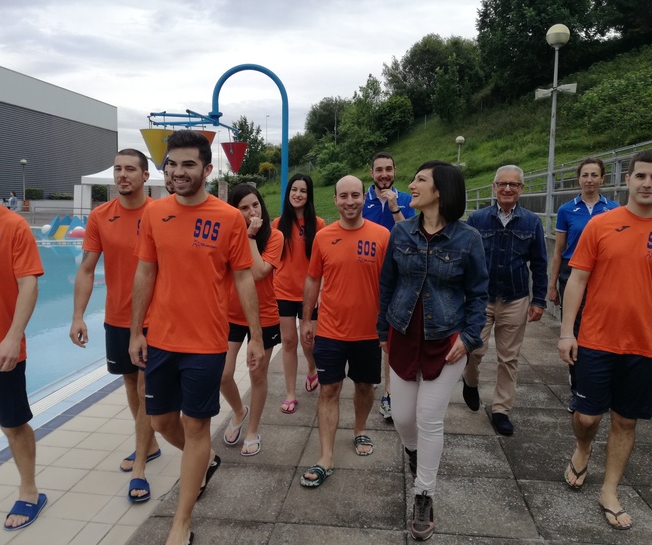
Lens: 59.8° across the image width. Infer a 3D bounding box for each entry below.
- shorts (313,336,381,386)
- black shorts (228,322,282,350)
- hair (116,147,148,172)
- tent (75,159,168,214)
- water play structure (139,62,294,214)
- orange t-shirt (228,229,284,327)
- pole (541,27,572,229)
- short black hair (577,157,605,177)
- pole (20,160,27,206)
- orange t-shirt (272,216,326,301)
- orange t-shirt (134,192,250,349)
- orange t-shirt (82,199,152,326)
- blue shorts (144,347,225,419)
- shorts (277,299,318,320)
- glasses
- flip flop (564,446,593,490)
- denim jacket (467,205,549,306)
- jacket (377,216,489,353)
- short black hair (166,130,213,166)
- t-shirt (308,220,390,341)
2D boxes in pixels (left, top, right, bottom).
[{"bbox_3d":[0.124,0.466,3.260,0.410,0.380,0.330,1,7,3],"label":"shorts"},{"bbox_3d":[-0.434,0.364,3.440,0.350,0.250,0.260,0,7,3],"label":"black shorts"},{"bbox_3d":[-0.975,-0.560,2.870,0.155,0.140,0.185,1,7,12],"label":"hair"},{"bbox_3d":[-10.141,-4.395,30.000,5.000,3.750,5.000,-2,7,-18],"label":"tent"},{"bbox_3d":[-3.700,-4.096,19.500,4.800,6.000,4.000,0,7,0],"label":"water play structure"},{"bbox_3d":[-0.450,0.025,3.470,0.420,0.620,0.280,1,7,3],"label":"orange t-shirt"},{"bbox_3d":[3.215,-2.014,7.980,0.360,2.950,0.360,0,7,0],"label":"pole"},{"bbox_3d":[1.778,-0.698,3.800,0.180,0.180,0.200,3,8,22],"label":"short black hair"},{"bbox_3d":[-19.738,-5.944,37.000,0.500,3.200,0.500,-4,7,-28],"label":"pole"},{"bbox_3d":[-0.202,-0.107,4.170,0.420,0.620,0.260,0,7,0],"label":"orange t-shirt"},{"bbox_3d":[-0.576,-0.002,2.510,0.510,0.690,0.290,1,7,6],"label":"orange t-shirt"},{"bbox_3d":[-1.002,-0.060,2.950,0.490,0.680,0.280,0,7,-3],"label":"orange t-shirt"},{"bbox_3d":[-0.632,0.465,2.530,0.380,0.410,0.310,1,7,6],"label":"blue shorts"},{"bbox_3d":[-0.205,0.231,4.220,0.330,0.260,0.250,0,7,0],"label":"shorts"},{"bbox_3d":[1.124,-0.524,3.470,0.150,0.045,0.130,2,8,14],"label":"glasses"},{"bbox_3d":[1.372,1.041,3.054,0.105,0.080,0.275,5,41,34],"label":"flip flop"},{"bbox_3d":[1.227,-0.116,3.850,0.560,0.710,0.340,2,7,13],"label":"denim jacket"},{"bbox_3d":[0.518,0.058,2.730,0.500,0.620,0.310,2,7,16],"label":"jacket"},{"bbox_3d":[-0.578,-0.521,2.400,0.175,0.160,0.200,2,7,15],"label":"short black hair"},{"bbox_3d":[0.132,0.042,3.180,0.490,0.690,0.290,1,7,4],"label":"t-shirt"}]

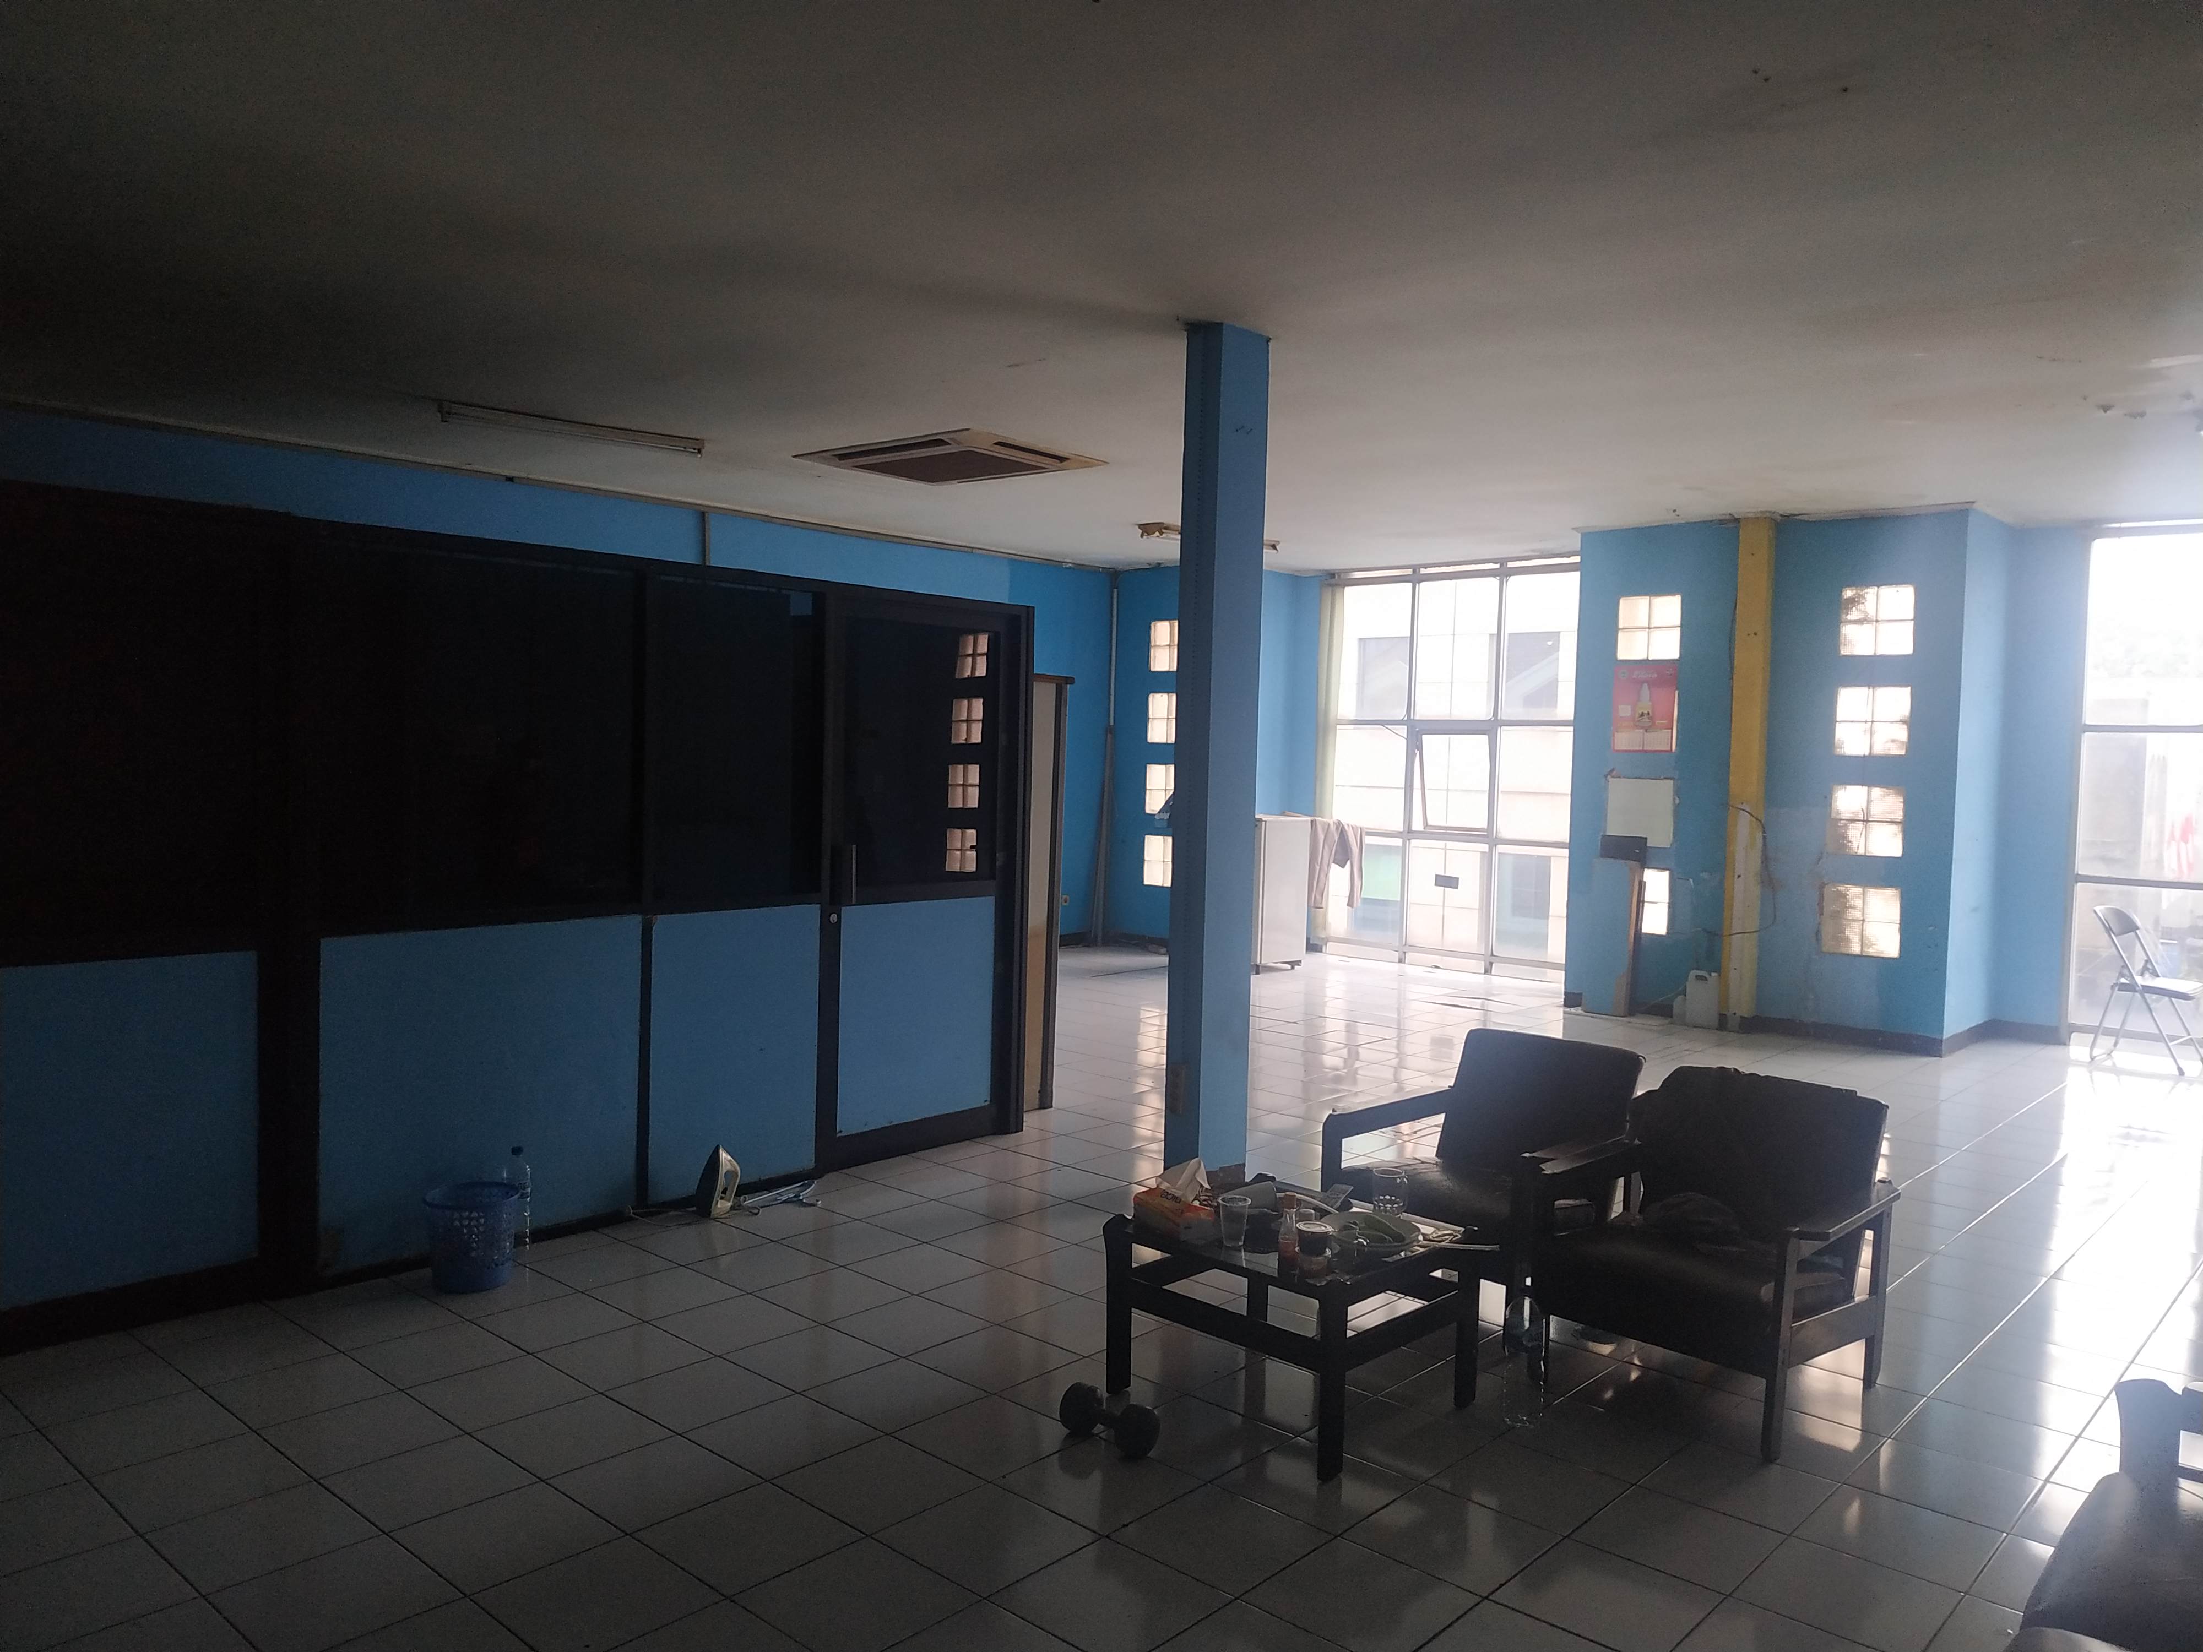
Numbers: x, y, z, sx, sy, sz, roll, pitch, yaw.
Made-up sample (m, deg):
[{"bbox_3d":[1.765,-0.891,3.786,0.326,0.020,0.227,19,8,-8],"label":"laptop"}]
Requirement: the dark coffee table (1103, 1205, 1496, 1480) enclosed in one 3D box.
[{"bbox_3d":[0.455,1.133,3.583,0.610,0.420,0.600,4,4,42],"label":"dark coffee table"}]

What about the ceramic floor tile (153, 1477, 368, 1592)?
[{"bbox_3d":[-1.475,1.247,2.669,0.297,0.010,0.297,3,2,42],"label":"ceramic floor tile"}]

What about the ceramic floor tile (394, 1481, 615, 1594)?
[{"bbox_3d":[-1.124,1.348,2.895,0.300,0.010,0.300,4,4,42],"label":"ceramic floor tile"}]

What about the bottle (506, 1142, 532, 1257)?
[{"bbox_3d":[-1.685,1.088,4.413,0.077,0.310,0.077,4,4,42],"label":"bottle"}]

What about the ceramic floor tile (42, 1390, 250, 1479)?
[{"bbox_3d":[-1.923,1.221,3.067,0.297,0.010,0.297,3,2,42],"label":"ceramic floor tile"}]

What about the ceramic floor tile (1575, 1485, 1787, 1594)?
[{"bbox_3d":[1.065,1.311,2.809,0.300,0.010,0.300,3,2,42],"label":"ceramic floor tile"}]

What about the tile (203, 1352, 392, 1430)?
[{"bbox_3d":[-1.723,1.218,3.287,0.300,0.010,0.300,3,2,42],"label":"tile"}]

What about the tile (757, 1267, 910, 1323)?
[{"bbox_3d":[-0.704,1.227,3.990,0.297,0.010,0.297,3,2,42],"label":"tile"}]

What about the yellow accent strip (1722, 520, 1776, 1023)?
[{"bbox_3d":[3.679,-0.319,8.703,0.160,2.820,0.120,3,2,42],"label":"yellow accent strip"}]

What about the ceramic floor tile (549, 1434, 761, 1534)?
[{"bbox_3d":[-0.852,1.257,2.919,0.297,0.010,0.297,3,2,42],"label":"ceramic floor tile"}]

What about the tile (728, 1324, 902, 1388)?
[{"bbox_3d":[-0.716,1.309,3.761,0.300,0.010,0.300,4,4,42],"label":"tile"}]

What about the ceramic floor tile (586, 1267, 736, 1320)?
[{"bbox_3d":[-1.127,1.215,3.965,0.297,0.010,0.297,3,2,42],"label":"ceramic floor tile"}]

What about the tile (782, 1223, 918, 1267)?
[{"bbox_3d":[-0.725,1.216,4.438,0.300,0.010,0.300,3,2,42],"label":"tile"}]

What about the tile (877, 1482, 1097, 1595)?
[{"bbox_3d":[-0.205,1.281,2.746,0.297,0.010,0.297,3,2,42],"label":"tile"}]

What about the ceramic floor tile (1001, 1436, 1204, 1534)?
[{"bbox_3d":[-0.006,1.280,2.970,0.297,0.010,0.297,3,2,42],"label":"ceramic floor tile"}]

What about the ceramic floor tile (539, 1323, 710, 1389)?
[{"bbox_3d":[-1.167,1.299,3.741,0.300,0.010,0.300,4,4,42],"label":"ceramic floor tile"}]

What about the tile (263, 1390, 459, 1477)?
[{"bbox_3d":[-1.500,1.232,3.092,0.297,0.010,0.297,3,2,42],"label":"tile"}]

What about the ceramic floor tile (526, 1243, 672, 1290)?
[{"bbox_3d":[-1.426,1.258,4.365,0.300,0.010,0.300,4,4,42],"label":"ceramic floor tile"}]

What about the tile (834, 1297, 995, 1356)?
[{"bbox_3d":[-0.476,1.238,3.783,0.300,0.010,0.300,3,2,42],"label":"tile"}]

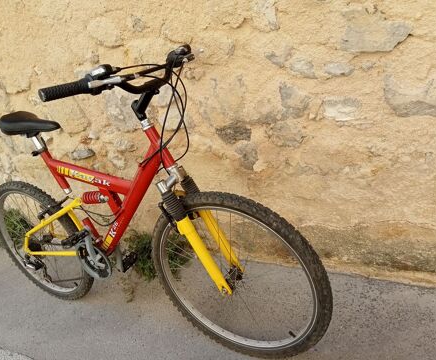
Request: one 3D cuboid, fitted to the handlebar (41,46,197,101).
[{"bbox_3d":[-0.219,-0.305,1.117,0.145,0.110,0.590,2,27,32],"label":"handlebar"}]

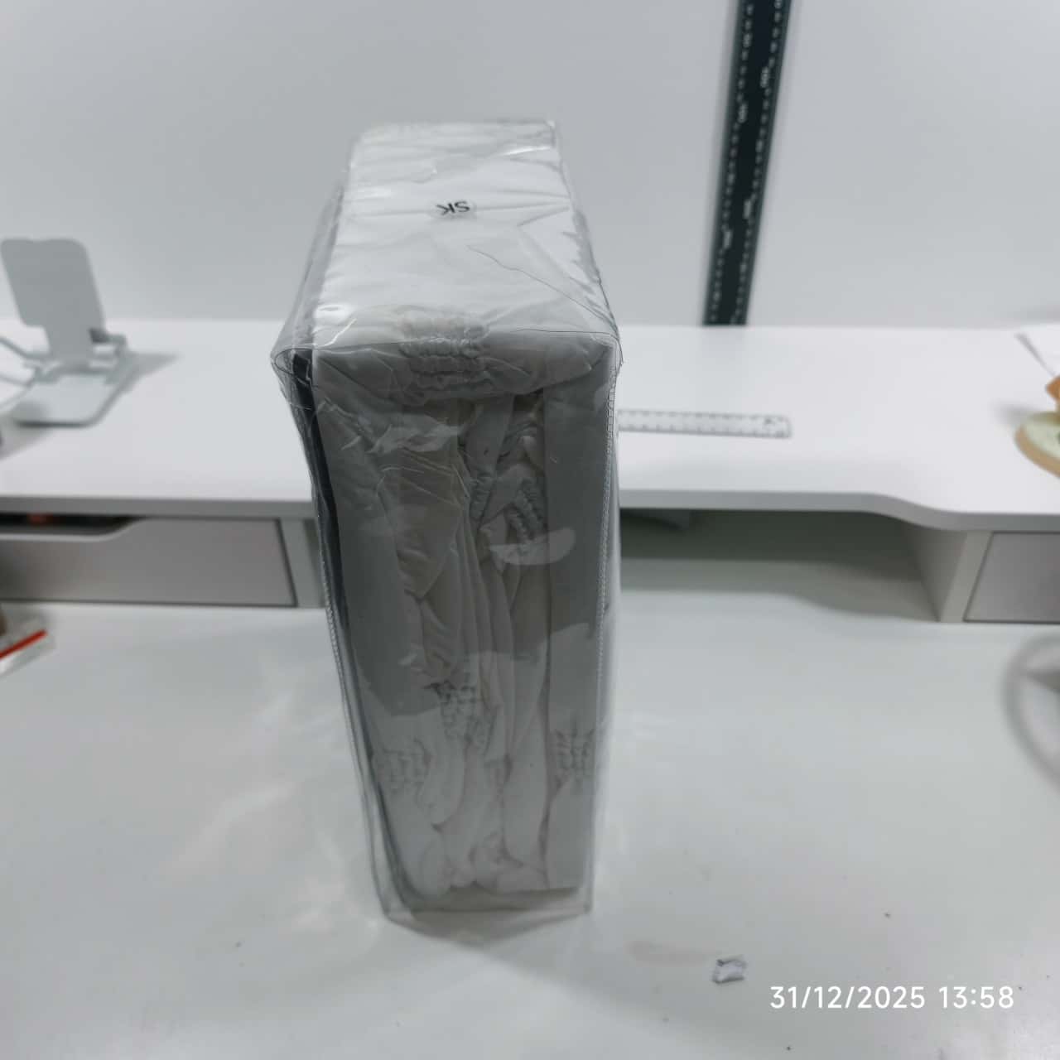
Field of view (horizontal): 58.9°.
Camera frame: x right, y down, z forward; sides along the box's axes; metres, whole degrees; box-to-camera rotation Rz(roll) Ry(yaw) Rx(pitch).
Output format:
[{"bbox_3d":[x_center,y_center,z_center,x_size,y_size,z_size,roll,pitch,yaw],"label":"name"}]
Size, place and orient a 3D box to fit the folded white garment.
[{"bbox_3d":[-0.030,-0.007,0.477,0.103,0.314,0.250,-2,37,-2],"label":"folded white garment"}]

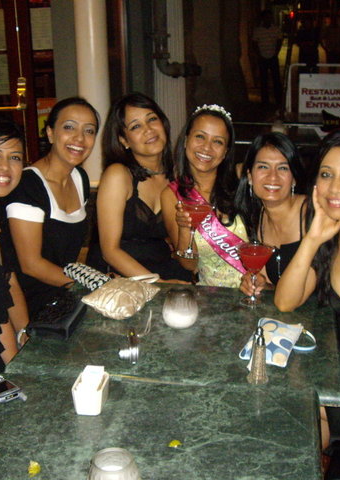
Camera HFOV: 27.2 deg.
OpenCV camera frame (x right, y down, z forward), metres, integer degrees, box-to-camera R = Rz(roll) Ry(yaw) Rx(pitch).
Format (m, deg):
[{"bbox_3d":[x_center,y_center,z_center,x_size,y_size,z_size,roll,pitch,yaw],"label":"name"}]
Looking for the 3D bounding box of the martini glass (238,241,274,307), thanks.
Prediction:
[{"bbox_3d":[0.241,0.096,1.979,0.103,0.168,0.103,1,16,11],"label":"martini glass"}]

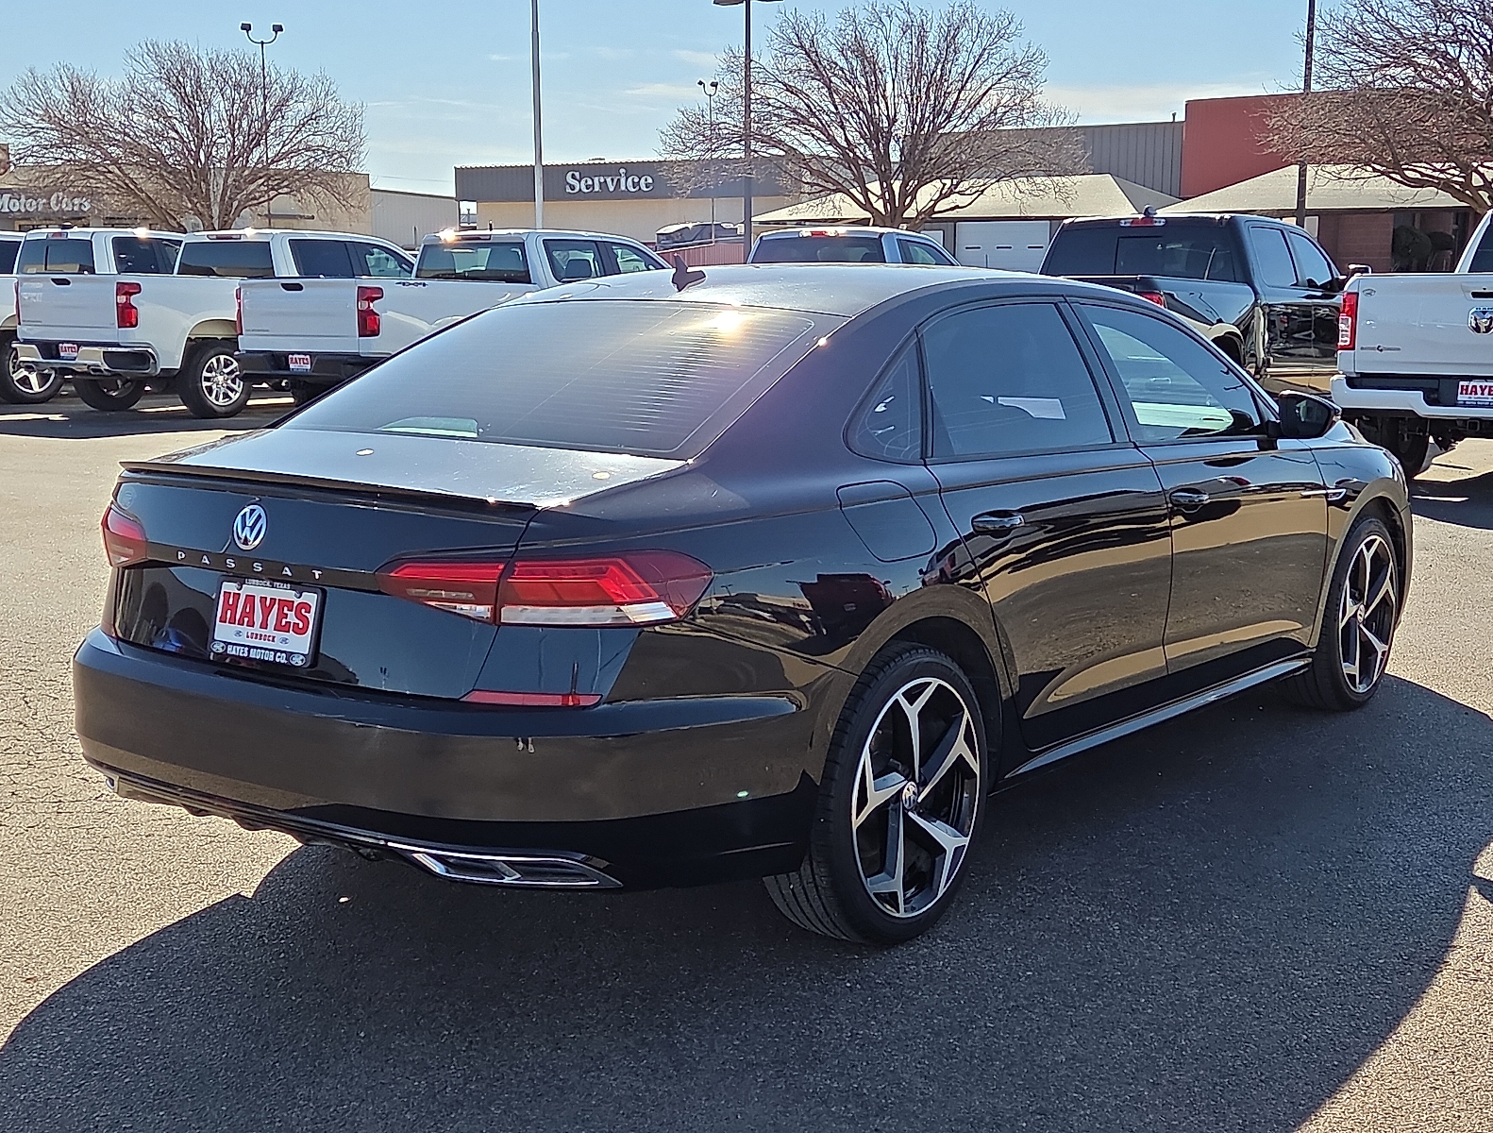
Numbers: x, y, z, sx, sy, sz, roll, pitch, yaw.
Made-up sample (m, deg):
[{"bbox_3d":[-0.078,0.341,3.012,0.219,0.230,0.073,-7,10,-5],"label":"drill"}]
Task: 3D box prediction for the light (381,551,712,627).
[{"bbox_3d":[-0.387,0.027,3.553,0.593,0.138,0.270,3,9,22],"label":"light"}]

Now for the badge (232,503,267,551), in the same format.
[{"bbox_3d":[-0.977,-0.077,3.778,0.096,0.096,0.015,6,-5,37],"label":"badge"}]

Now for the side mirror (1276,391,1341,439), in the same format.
[{"bbox_3d":[1.667,-0.451,5.672,0.205,0.143,0.135,6,10,37],"label":"side mirror"}]

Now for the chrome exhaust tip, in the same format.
[{"bbox_3d":[-0.456,0.559,3.594,0.460,0.068,0.090,3,9,22],"label":"chrome exhaust tip"}]

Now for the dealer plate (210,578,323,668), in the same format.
[{"bbox_3d":[-0.961,0.113,3.824,0.312,0.165,0.020,6,-3,37],"label":"dealer plate"}]

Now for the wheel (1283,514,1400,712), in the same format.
[{"bbox_3d":[1.978,0.148,6.458,0.240,0.665,0.665,6,10,37],"label":"wheel"}]

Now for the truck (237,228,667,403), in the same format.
[{"bbox_3d":[-2.044,-2.336,18.721,2.060,1.920,5.885,6,11,40],"label":"truck"}]

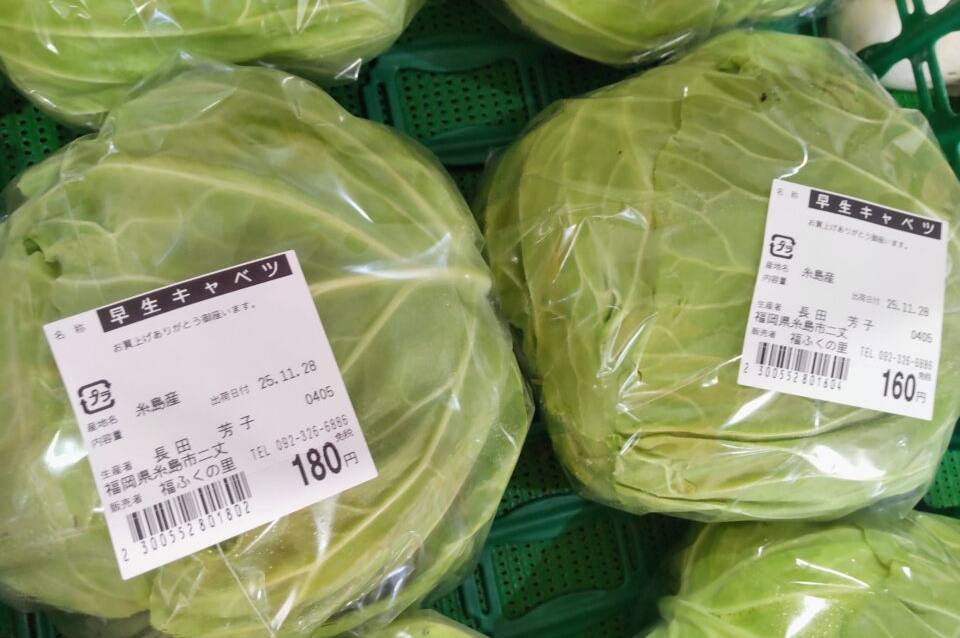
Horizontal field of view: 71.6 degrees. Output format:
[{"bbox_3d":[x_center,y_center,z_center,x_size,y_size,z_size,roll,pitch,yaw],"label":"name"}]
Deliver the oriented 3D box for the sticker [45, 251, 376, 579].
[{"bbox_3d":[-0.057,0.018,0.142,0.053,0.003,0.054,-20,83,-16],"label":"sticker"}]

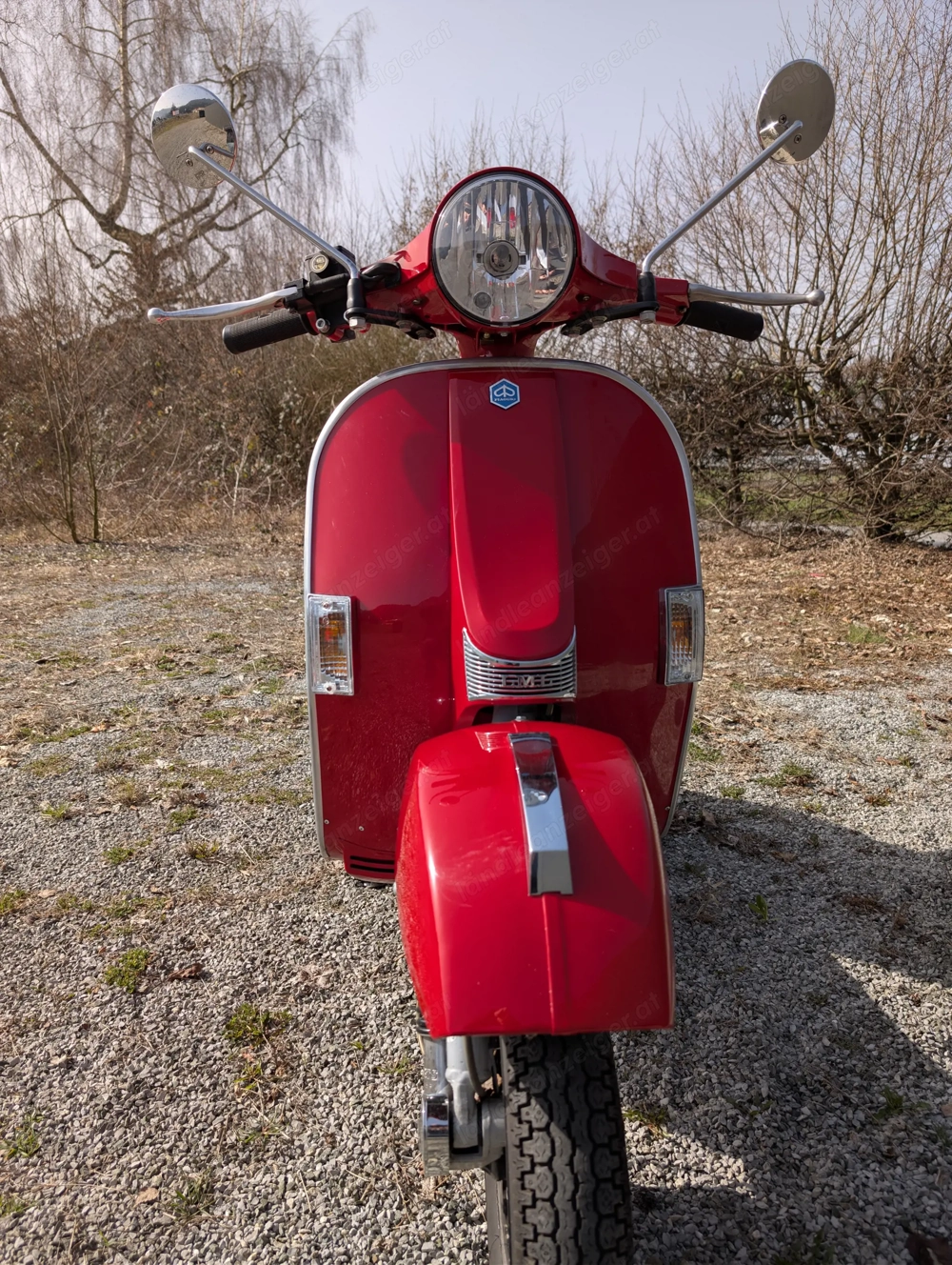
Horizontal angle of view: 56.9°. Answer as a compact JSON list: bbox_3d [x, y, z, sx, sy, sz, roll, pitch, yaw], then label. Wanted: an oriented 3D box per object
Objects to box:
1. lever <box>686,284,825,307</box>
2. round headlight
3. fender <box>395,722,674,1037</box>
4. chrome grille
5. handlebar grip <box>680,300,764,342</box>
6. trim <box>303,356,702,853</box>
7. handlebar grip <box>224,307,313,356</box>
[{"bbox_3d":[0.330,-0.395,1.030,0.170,0.024,0.030,1,12,-12],"label":"lever"},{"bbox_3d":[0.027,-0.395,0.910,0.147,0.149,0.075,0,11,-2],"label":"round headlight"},{"bbox_3d":[0.047,0.190,0.775,0.226,0.230,0.410,0,11,-2],"label":"fender"},{"bbox_3d":[0.045,0.040,0.910,0.118,0.078,0.055,-1,11,-5],"label":"chrome grille"},{"bbox_3d":[0.299,-0.382,1.075,0.108,0.034,0.034,5,11,-15],"label":"handlebar grip"},{"bbox_3d":[0.031,-0.022,1.047,0.455,0.590,0.140,-1,11,-5],"label":"trim"},{"bbox_3d":[-0.246,-0.359,1.045,0.110,0.034,0.034,-10,12,9],"label":"handlebar grip"}]

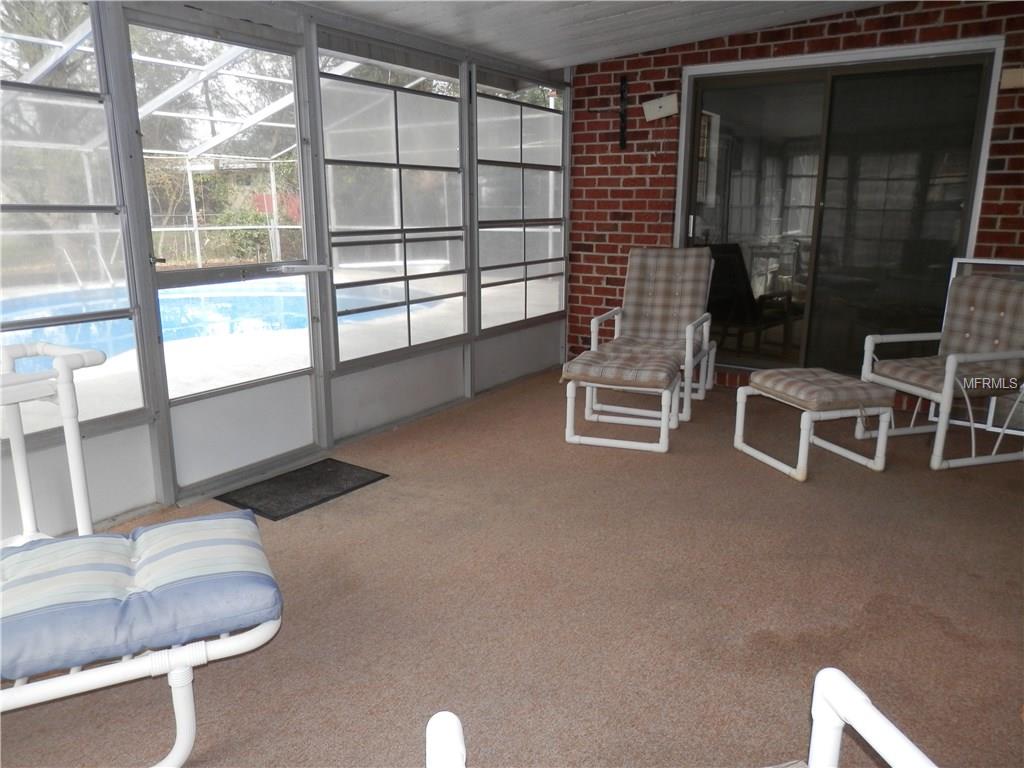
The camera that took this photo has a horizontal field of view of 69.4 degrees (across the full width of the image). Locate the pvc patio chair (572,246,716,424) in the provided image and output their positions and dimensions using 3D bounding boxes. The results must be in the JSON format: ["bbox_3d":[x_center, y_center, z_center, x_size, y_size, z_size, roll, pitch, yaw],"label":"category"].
[{"bbox_3d":[1.001,-0.389,5.048,0.650,1.030,0.920,6,15,21],"label":"pvc patio chair"}]

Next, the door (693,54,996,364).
[{"bbox_3d":[2.059,-1.062,5.015,1.782,2.066,0.100,9,16,31],"label":"door"}]

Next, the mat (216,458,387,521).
[{"bbox_3d":[-1.004,0.493,3.599,0.445,0.010,0.683,10,17,36],"label":"mat"}]

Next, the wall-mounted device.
[{"bbox_3d":[1.080,-1.997,5.354,0.252,0.132,0.040,-5,9,34],"label":"wall-mounted device"}]

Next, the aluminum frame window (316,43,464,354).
[{"bbox_3d":[-0.646,-1.031,4.479,0.060,1.653,1.205,9,17,33],"label":"aluminum frame window"}]

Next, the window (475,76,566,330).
[{"bbox_3d":[0.100,-1.310,5.525,0.060,1.699,1.192,9,17,33],"label":"window"}]

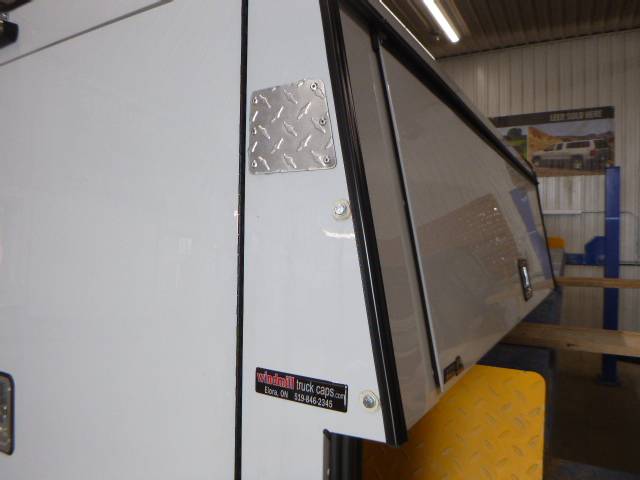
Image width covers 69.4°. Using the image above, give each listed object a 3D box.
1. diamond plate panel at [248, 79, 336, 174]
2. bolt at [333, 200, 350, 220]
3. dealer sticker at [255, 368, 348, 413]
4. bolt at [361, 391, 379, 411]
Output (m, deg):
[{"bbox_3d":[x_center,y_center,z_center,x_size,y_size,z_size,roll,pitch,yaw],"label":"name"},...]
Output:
[{"bbox_3d":[-0.037,-0.136,0.557,0.129,0.108,0.005,0,-1,31],"label":"diamond plate panel"},{"bbox_3d":[0.022,-0.034,0.517,0.021,0.021,0.009,0,-1,31],"label":"bolt"},{"bbox_3d":[-0.025,0.176,0.546,0.129,0.032,0.003,0,-1,31],"label":"dealer sticker"},{"bbox_3d":[0.051,0.174,0.496,0.021,0.021,0.009,0,-1,31],"label":"bolt"}]

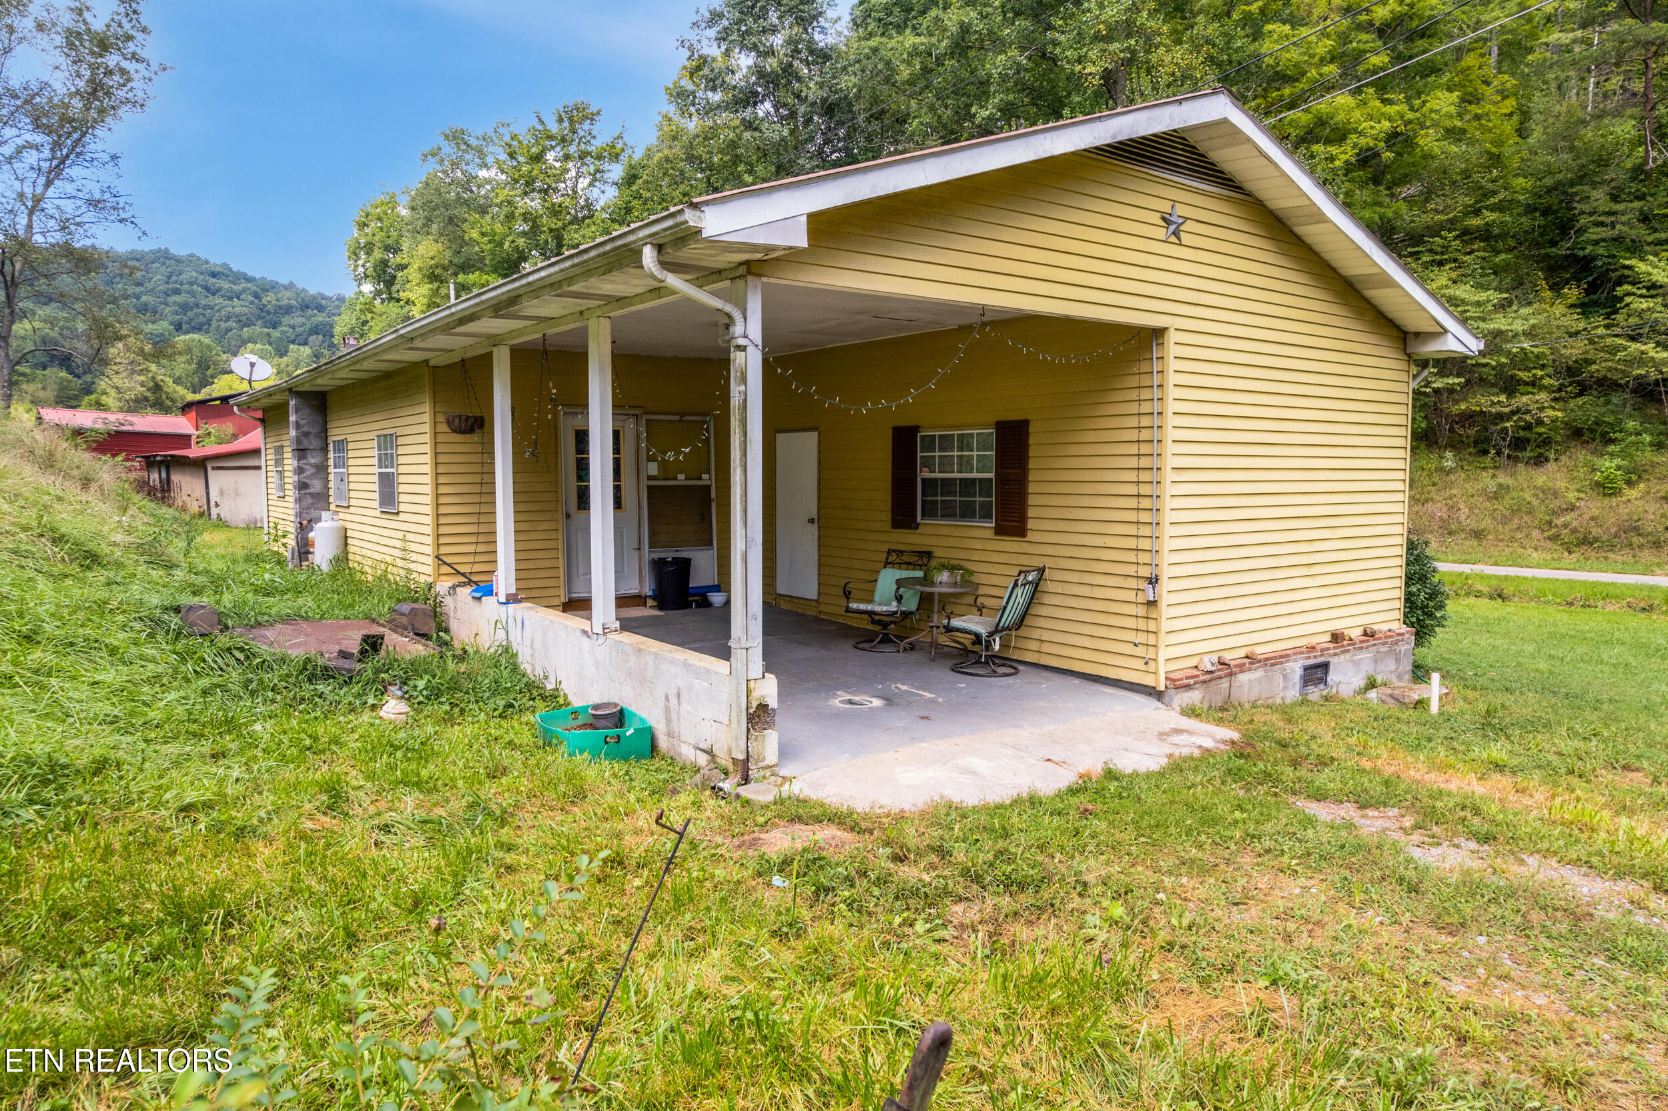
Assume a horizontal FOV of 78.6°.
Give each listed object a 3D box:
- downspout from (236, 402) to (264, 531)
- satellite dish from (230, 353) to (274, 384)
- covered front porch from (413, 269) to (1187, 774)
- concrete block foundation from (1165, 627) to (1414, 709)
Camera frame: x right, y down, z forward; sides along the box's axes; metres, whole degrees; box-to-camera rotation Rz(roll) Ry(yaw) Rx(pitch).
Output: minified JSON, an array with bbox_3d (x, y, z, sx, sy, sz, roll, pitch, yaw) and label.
[{"bbox_3d":[-10.537,-1.527,18.461,0.480,2.500,0.100,-3,6,-37],"label":"downspout"},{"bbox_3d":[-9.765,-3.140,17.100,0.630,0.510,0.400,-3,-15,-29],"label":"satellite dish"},{"bbox_3d":[-0.755,-0.424,8.846,3.660,2.750,5.920,-3,6,-36],"label":"covered front porch"},{"bbox_3d":[3.956,1.012,8.786,3.770,0.460,0.300,-3,6,-35],"label":"concrete block foundation"}]

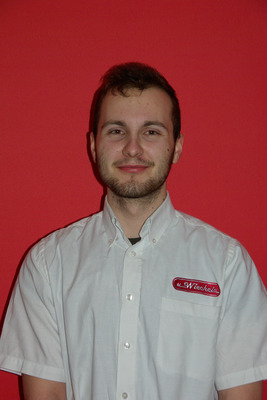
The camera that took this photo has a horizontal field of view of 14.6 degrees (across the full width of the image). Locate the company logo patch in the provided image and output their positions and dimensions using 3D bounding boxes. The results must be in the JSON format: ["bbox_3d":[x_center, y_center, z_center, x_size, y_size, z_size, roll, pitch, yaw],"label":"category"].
[{"bbox_3d":[0.118,0.162,1.950,0.092,0.028,0.008,8,-10,-9],"label":"company logo patch"}]

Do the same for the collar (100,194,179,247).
[{"bbox_3d":[0.011,0.036,2.000,0.142,0.105,0.140,1,3,5],"label":"collar"}]

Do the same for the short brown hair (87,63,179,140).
[{"bbox_3d":[0.006,-0.176,1.985,0.167,0.170,0.200,1,3,5],"label":"short brown hair"}]

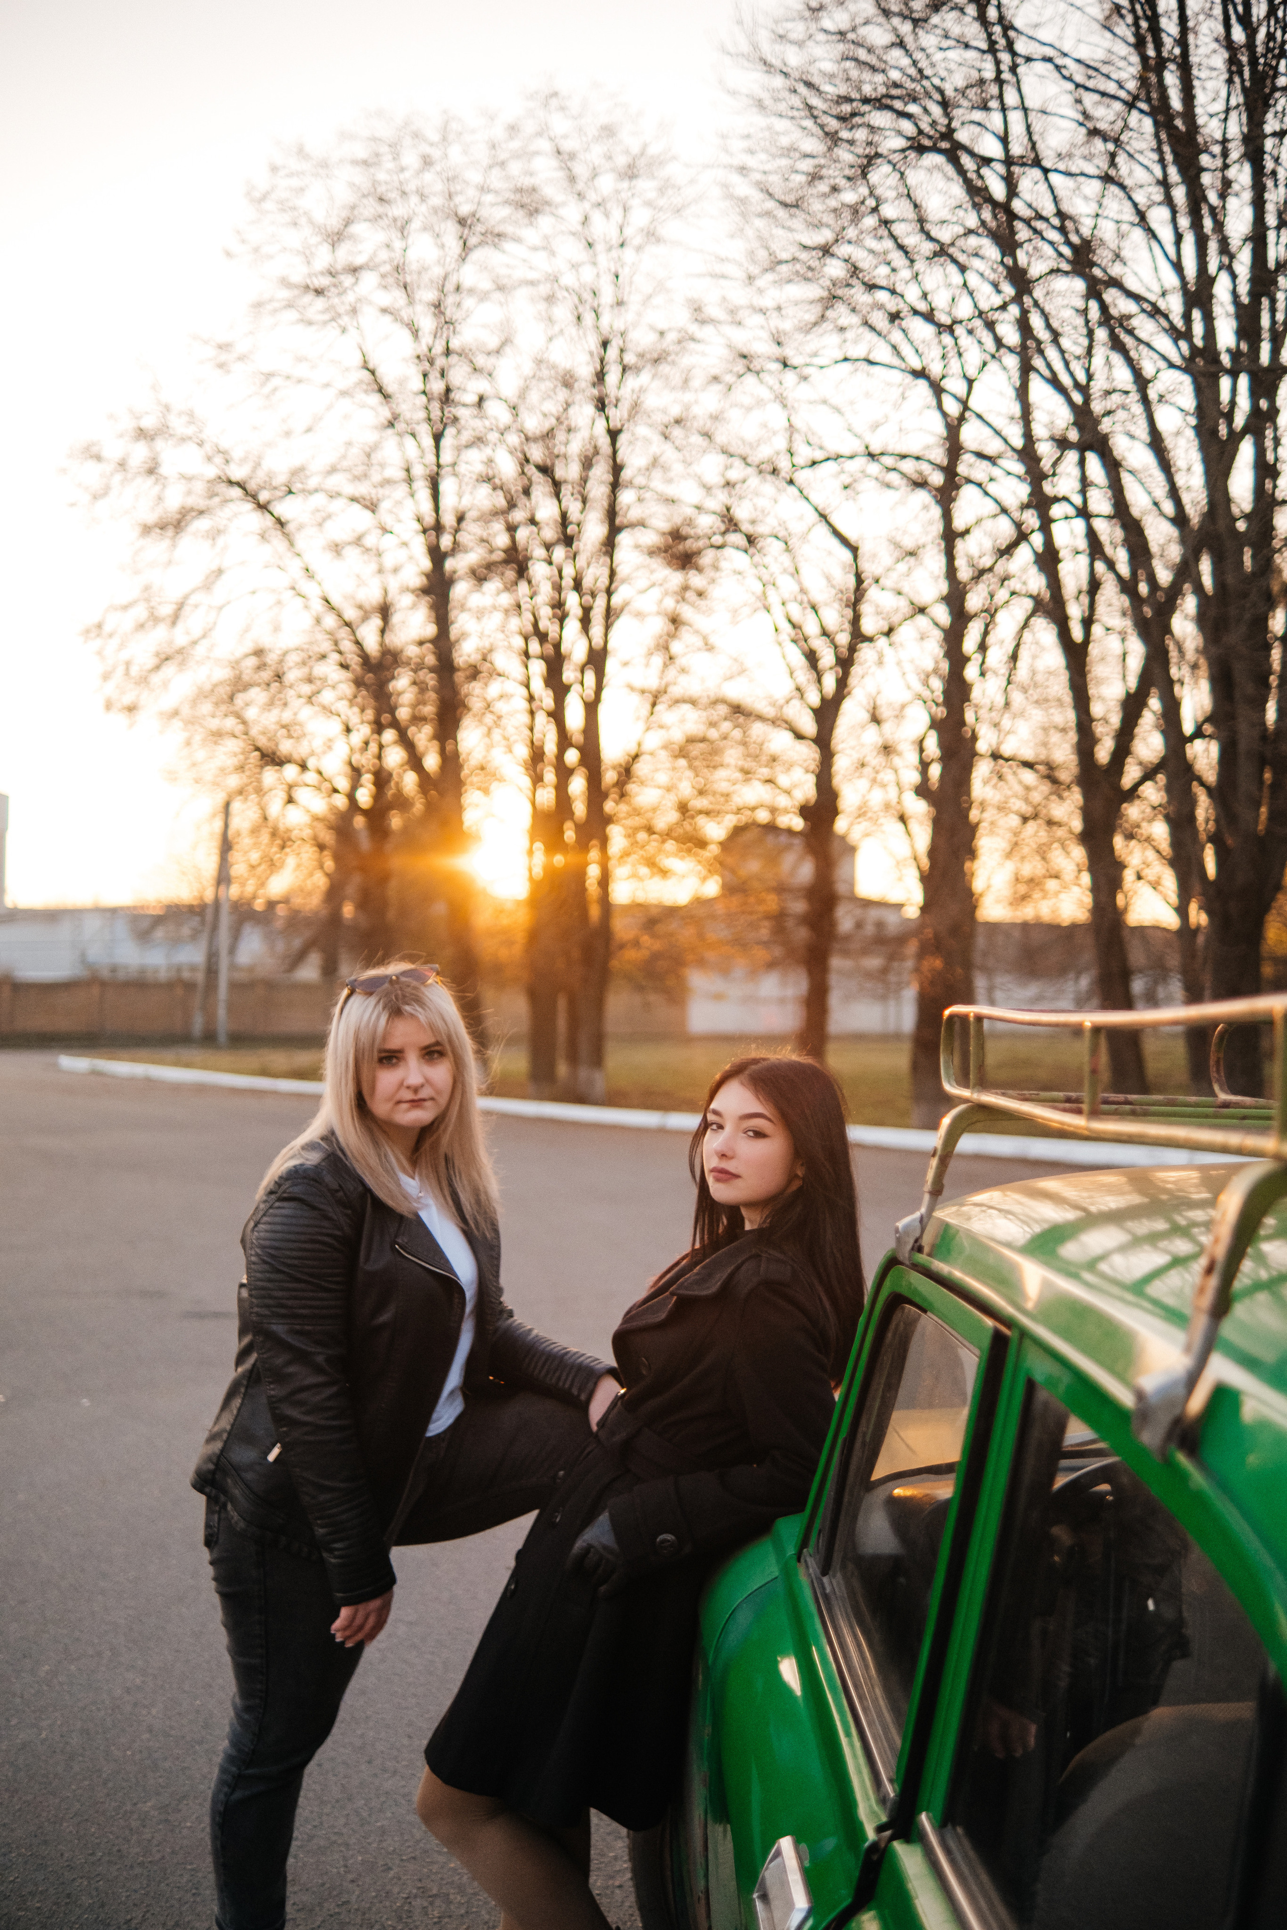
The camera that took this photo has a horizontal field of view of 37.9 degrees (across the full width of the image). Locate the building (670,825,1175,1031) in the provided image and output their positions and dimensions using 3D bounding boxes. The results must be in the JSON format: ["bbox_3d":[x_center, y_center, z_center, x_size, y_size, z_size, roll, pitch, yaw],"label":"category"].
[{"bbox_3d":[11.092,-1.379,73.000,18.500,8.000,12.000,0,-1,7],"label":"building"}]

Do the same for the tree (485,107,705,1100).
[{"bbox_3d":[-0.689,-5.158,26.800,3.200,14.200,3.400,0,-1,0],"label":"tree"}]

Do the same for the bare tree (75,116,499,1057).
[{"bbox_3d":[-5.850,-6.114,31.500,7.100,16.100,6.800,0,-1,0],"label":"bare tree"}]

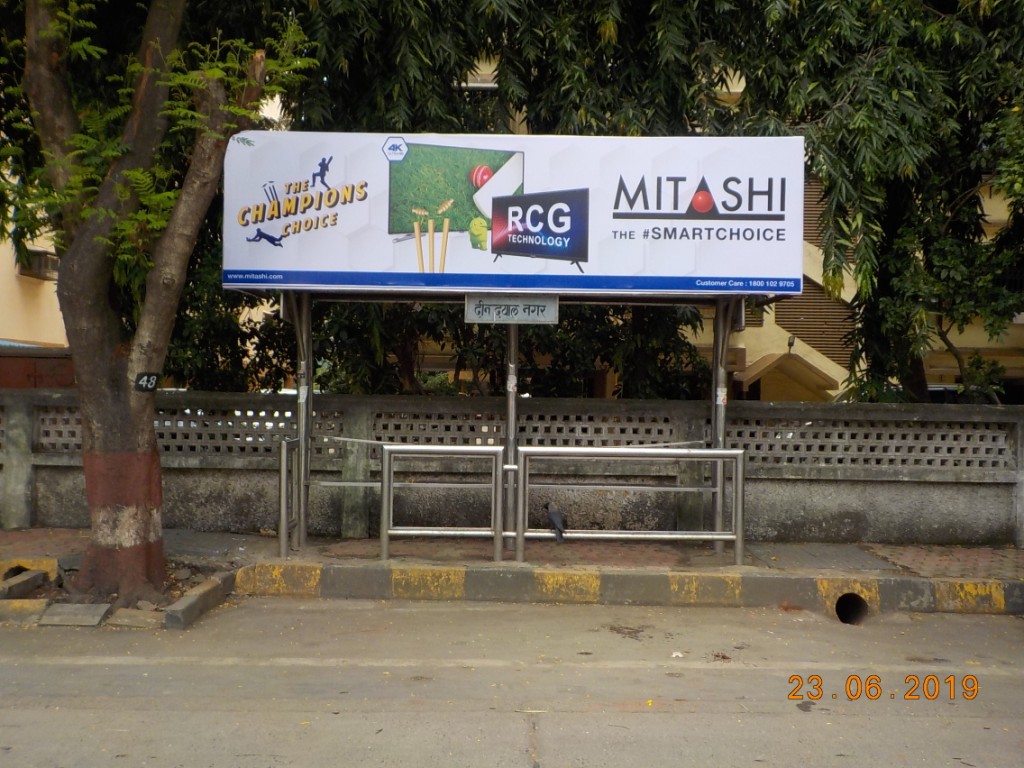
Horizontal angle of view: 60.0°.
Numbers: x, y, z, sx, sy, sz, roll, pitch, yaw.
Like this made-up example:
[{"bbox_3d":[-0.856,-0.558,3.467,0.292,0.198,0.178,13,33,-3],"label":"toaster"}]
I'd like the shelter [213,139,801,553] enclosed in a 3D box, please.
[{"bbox_3d":[0.030,-0.310,8.500,5.130,3.800,1.350,1,0,1],"label":"shelter"}]

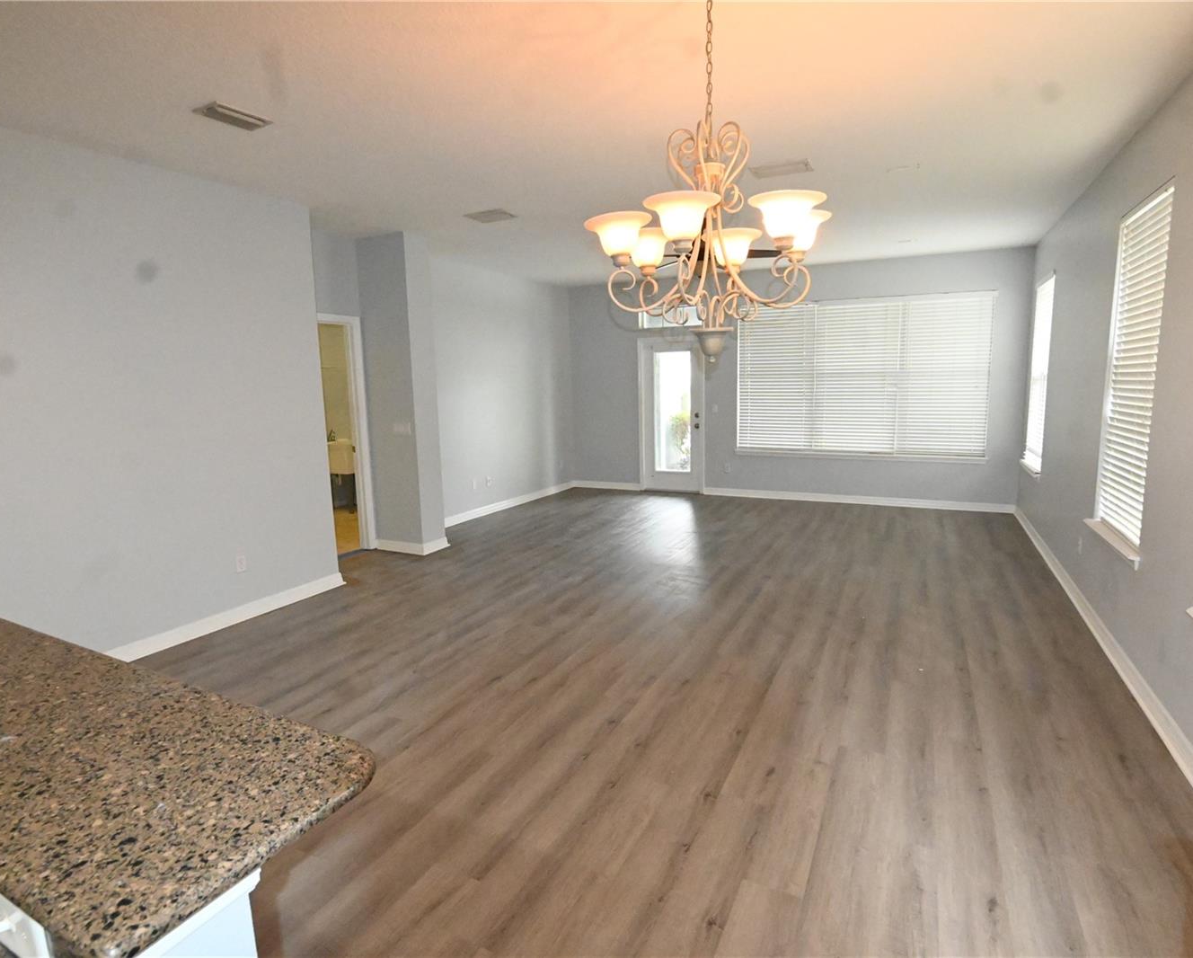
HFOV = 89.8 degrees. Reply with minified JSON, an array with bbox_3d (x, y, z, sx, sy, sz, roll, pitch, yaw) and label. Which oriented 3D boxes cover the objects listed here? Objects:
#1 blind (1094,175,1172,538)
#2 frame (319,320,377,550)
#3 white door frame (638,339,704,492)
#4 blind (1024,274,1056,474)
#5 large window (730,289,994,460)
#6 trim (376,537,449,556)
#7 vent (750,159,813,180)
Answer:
[{"bbox_3d":[2.893,-0.567,3.199,0.070,1.739,0.821,3,10,28],"label":"blind"},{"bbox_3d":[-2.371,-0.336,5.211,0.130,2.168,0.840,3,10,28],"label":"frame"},{"bbox_3d":[1.034,-0.845,8.164,0.943,2.094,0.120,3,10,28],"label":"white door frame"},{"bbox_3d":[4.161,-0.969,5.588,0.110,1.709,0.888,3,10,28],"label":"blind"},{"bbox_3d":[3.024,-1.183,7.035,2.735,1.843,0.120,3,10,28],"label":"large window"},{"bbox_3d":[-1.756,0.609,5.713,0.562,0.115,0.303,3,10,28],"label":"trim"},{"bbox_3d":[1.171,-1.954,3.769,0.334,0.030,0.237,3,10,28],"label":"vent"}]

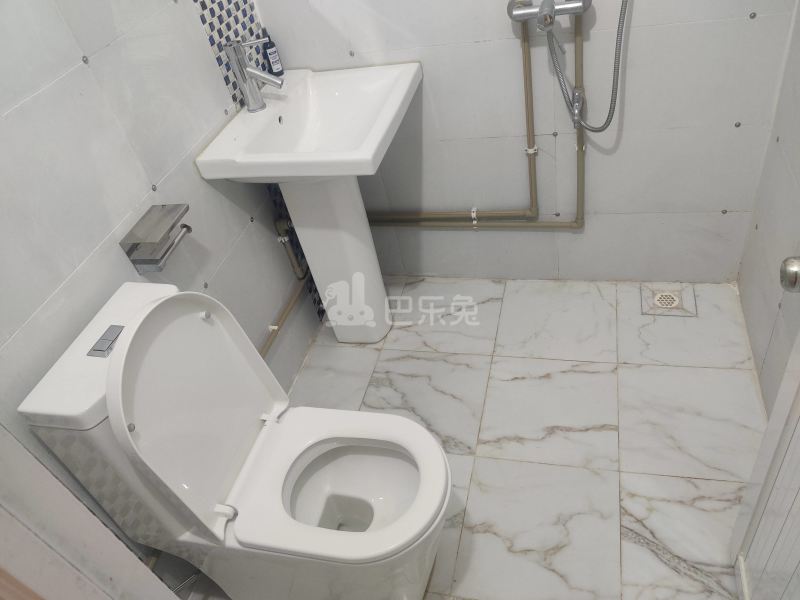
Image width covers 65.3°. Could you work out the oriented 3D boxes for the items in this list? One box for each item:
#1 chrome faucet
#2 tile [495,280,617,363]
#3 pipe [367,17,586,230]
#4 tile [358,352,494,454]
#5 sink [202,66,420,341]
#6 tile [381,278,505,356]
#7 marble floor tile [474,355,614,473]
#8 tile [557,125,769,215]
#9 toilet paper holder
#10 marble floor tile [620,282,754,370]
[{"bbox_3d":[-0.398,-0.625,1.748,0.145,0.186,0.052,2,43,17],"label":"chrome faucet"},{"bbox_3d":[0.553,0.066,2.192,0.400,0.010,0.394,2,43,17],"label":"tile"},{"bbox_3d":[0.173,-0.508,2.012,0.830,0.707,0.042,2,43,17],"label":"pipe"},{"bbox_3d":[0.079,0.323,2.032,0.399,0.010,0.399,2,43,17],"label":"tile"},{"bbox_3d":[-0.152,-0.220,2.038,0.485,0.880,0.540,3,45,19],"label":"sink"},{"bbox_3d":[0.174,0.054,2.317,0.400,0.010,0.387,2,44,17],"label":"tile"},{"bbox_3d":[0.461,0.334,1.914,0.400,0.010,0.399,2,43,17],"label":"marble floor tile"},{"bbox_3d":[0.796,-0.398,1.951,0.594,0.300,0.010,2,43,17],"label":"tile"},{"bbox_3d":[-0.542,-0.139,1.441,0.102,0.100,0.153,2,43,17],"label":"toilet paper holder"},{"bbox_3d":[0.929,0.077,2.076,0.387,0.010,0.394,2,43,17],"label":"marble floor tile"}]

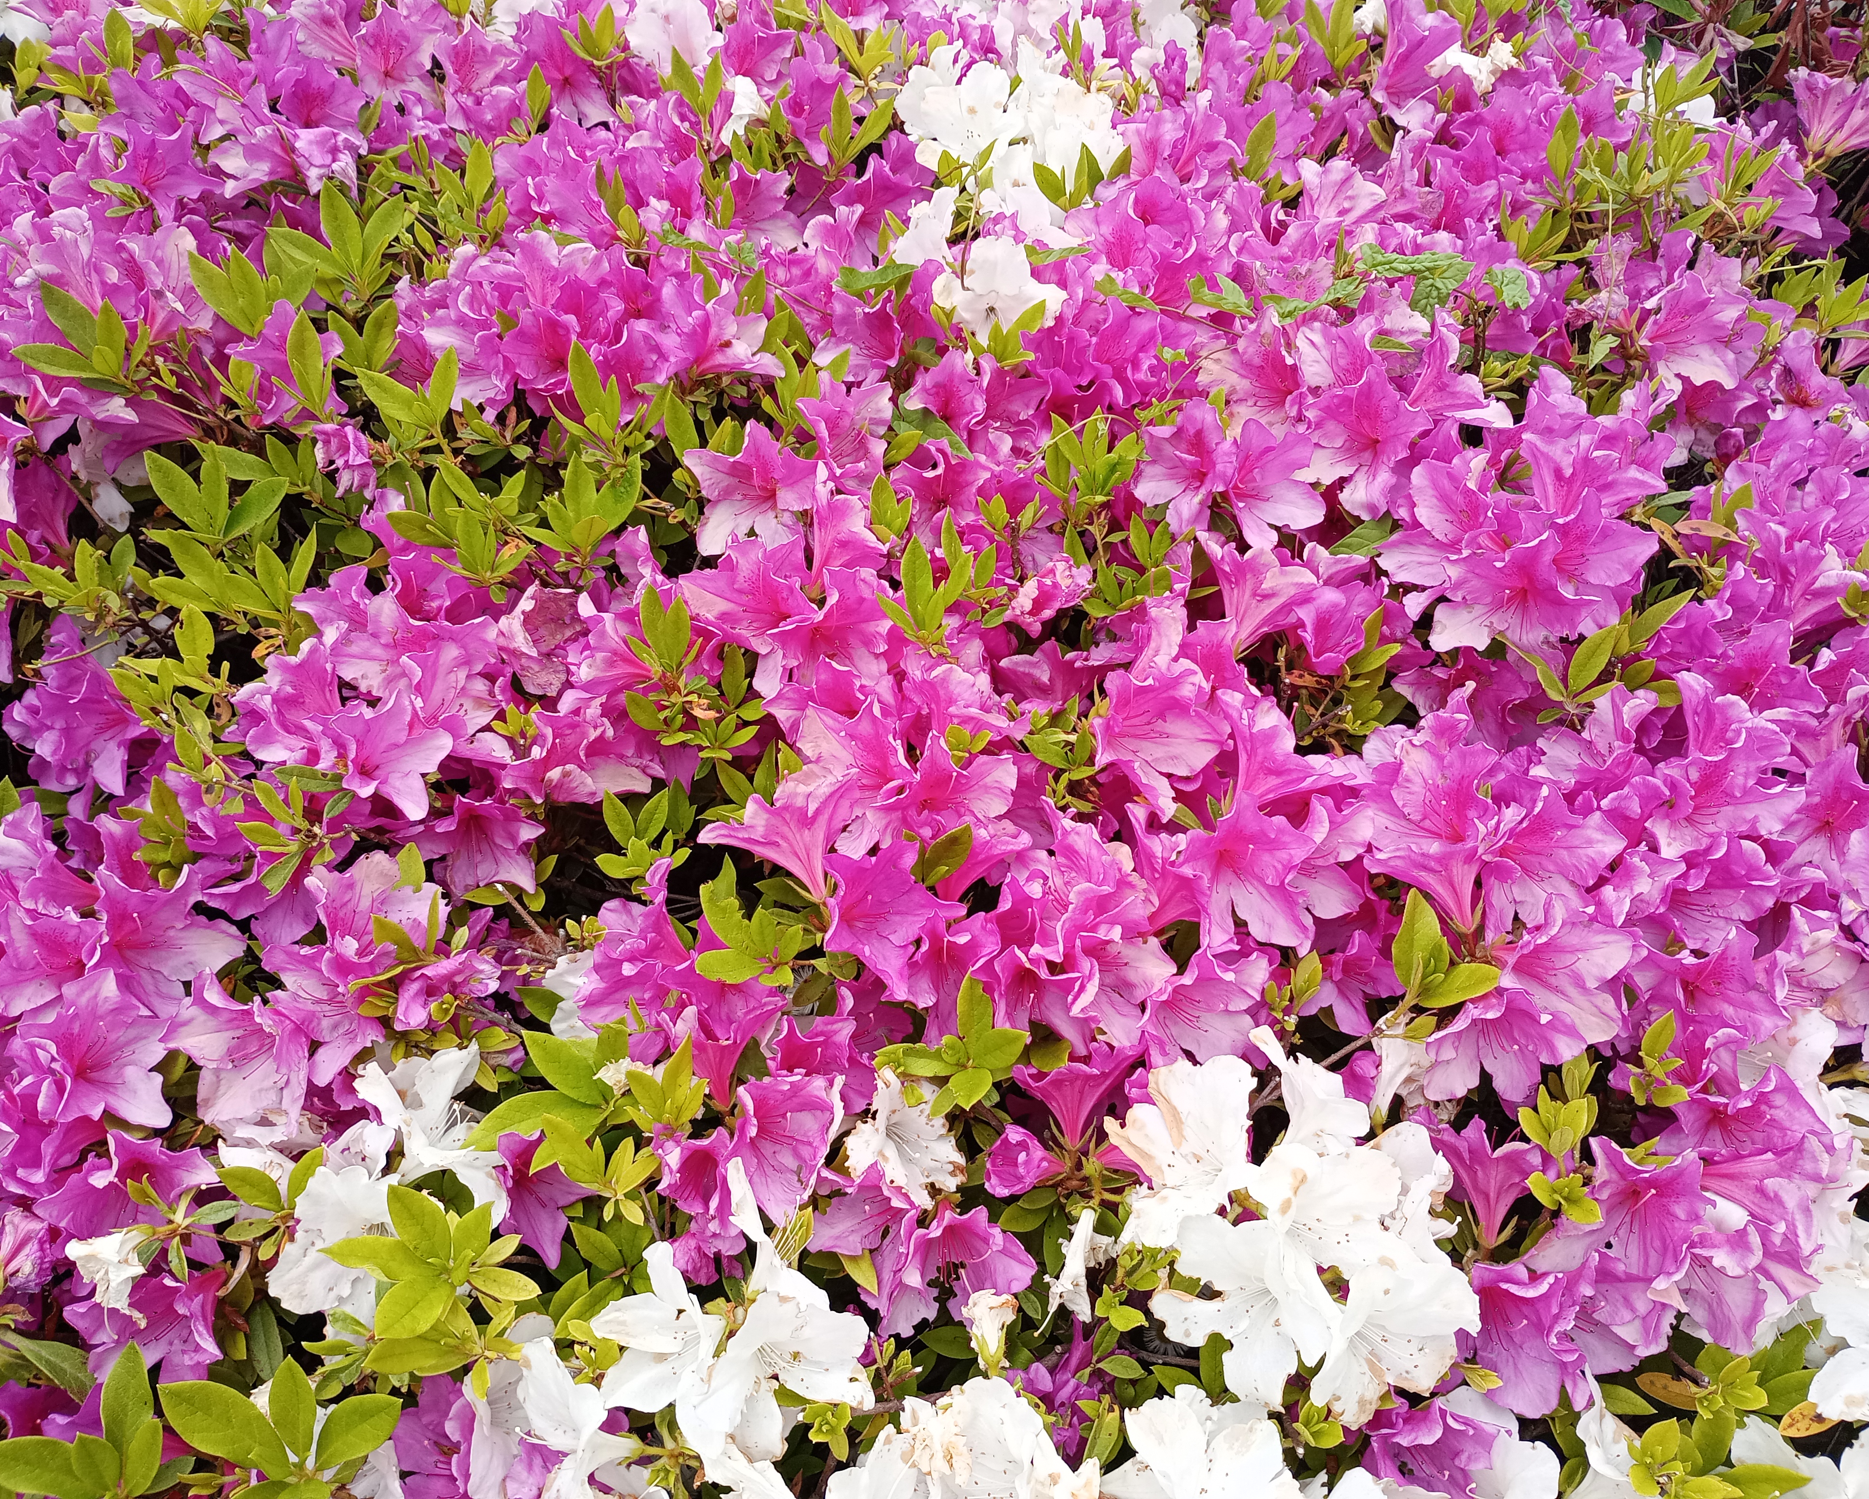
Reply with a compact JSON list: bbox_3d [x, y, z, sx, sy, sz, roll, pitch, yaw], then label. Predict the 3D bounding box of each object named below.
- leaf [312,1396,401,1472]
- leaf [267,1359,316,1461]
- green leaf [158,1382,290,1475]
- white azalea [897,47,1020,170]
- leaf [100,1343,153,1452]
[{"bbox_3d":[-0.211,0.251,0.590,0.039,0.010,0.019,-40,69,-11],"label":"leaf"},{"bbox_3d":[-0.234,0.242,0.590,0.018,0.009,0.035,-8,75,-14],"label":"leaf"},{"bbox_3d":[-0.260,0.248,0.590,0.056,0.011,0.023,37,57,-5],"label":"green leaf"},{"bbox_3d":[0.016,-0.437,1.100,0.082,0.080,0.052,6,6,5],"label":"white azalea"},{"bbox_3d":[-0.328,0.266,0.655,0.022,0.054,0.009,9,11,-1],"label":"leaf"}]

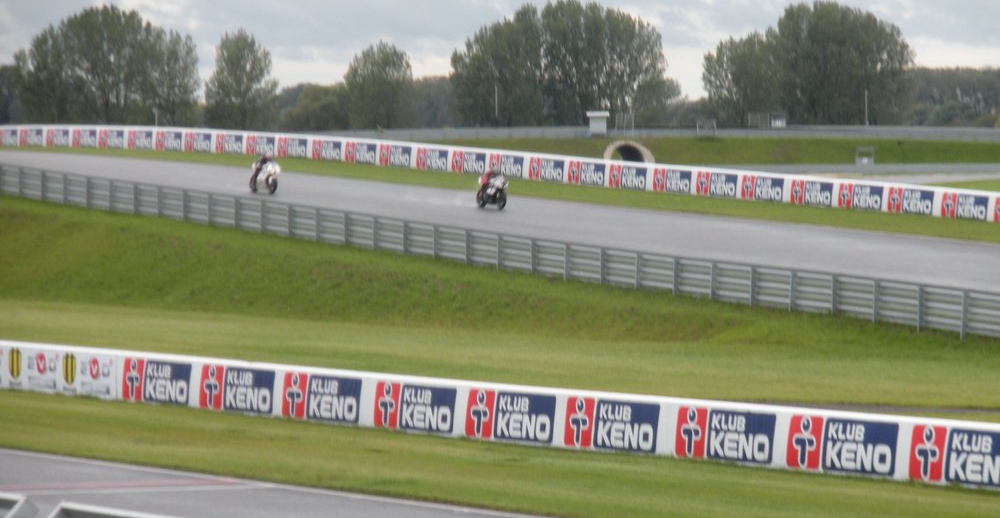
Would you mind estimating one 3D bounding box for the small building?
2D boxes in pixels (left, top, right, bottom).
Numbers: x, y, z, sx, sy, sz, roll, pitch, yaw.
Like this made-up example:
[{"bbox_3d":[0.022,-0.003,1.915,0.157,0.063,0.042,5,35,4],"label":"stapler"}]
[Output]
[{"bbox_3d":[9.490,-13.050,485.000,2.250,2.490,2.200,0,2,-2],"label":"small building"}]

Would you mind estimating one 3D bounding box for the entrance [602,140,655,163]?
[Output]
[{"bbox_3d":[12.160,-9.390,472.000,4.840,3.470,2.600,0,2,-5],"label":"entrance"}]

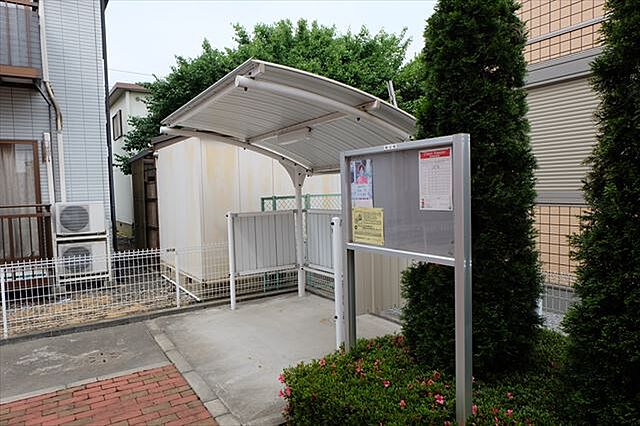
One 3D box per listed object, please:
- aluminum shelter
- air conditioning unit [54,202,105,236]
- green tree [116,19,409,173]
[{"bbox_3d":[-0.315,0.070,4.712,2.140,2.430,2.820,-3,3,-33],"label":"aluminum shelter"},{"bbox_3d":[-4.363,0.083,7.775,0.770,0.550,0.290,-3,3,-33],"label":"air conditioning unit"},{"bbox_3d":[-1.753,-2.457,13.000,8.700,6.800,7.000,-2,3,-7],"label":"green tree"}]

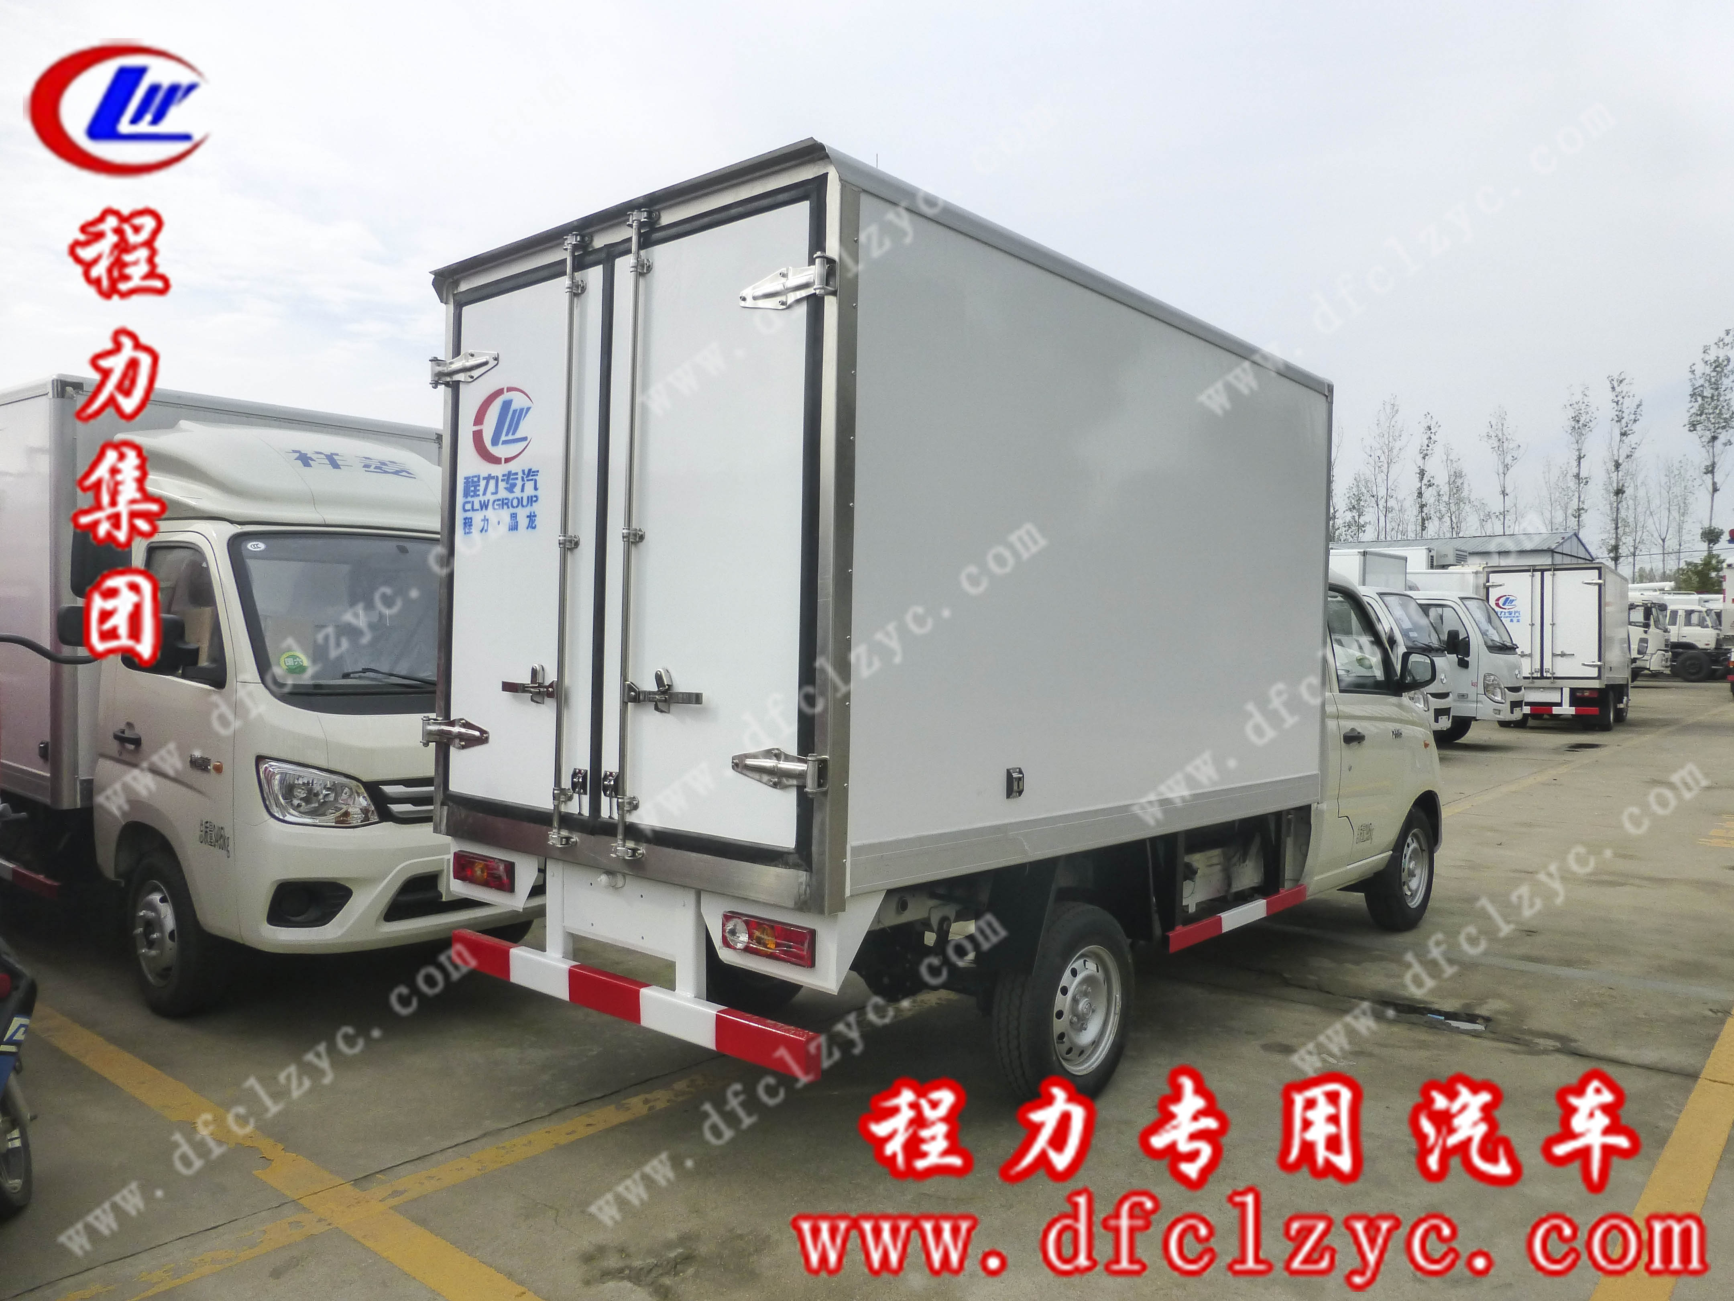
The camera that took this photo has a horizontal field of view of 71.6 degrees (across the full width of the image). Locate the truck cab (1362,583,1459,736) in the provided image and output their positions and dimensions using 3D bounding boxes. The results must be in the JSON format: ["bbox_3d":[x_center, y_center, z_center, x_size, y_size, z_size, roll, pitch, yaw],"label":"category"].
[{"bbox_3d":[6.317,0.198,14.914,1.600,1.880,1.700,1,1,41],"label":"truck cab"}]

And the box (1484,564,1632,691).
[{"bbox_3d":[11.590,-0.370,20.130,1.700,1.880,3.100,1,1,38],"label":"box"}]

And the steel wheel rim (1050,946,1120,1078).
[{"bbox_3d":[0.636,1.095,3.700,0.150,0.390,0.390,1,1,41],"label":"steel wheel rim"}]

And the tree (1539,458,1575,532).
[{"bbox_3d":[48.800,-6.736,85.000,2.500,14.000,2.500,1,1,30],"label":"tree"}]

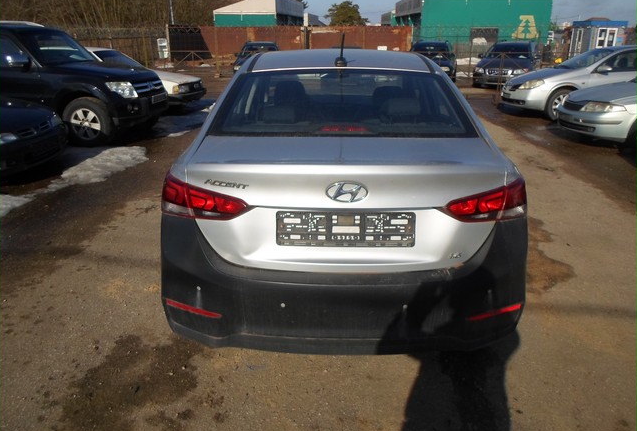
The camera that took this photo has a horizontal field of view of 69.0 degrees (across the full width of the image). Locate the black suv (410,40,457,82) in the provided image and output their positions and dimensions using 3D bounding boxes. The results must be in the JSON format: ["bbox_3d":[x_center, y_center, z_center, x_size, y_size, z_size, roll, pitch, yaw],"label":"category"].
[{"bbox_3d":[4.443,-6.115,18.326,1.850,1.600,4.700,6,21,16],"label":"black suv"}]

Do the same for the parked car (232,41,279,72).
[{"bbox_3d":[-2.211,-6.063,18.370,1.760,1.480,4.500,1,21,2],"label":"parked car"}]

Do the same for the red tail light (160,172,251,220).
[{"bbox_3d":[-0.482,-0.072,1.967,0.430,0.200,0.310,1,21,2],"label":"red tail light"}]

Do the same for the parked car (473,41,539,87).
[{"bbox_3d":[6.892,-5.385,16.468,1.860,1.550,4.730,12,23,28],"label":"parked car"}]

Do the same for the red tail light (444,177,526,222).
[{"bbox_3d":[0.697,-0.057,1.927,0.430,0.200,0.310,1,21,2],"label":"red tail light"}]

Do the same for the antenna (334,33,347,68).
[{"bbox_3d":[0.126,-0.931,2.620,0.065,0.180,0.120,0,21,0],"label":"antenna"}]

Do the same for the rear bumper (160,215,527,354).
[{"bbox_3d":[0.112,0.290,2.069,1.690,0.550,0.500,1,21,2],"label":"rear bumper"}]

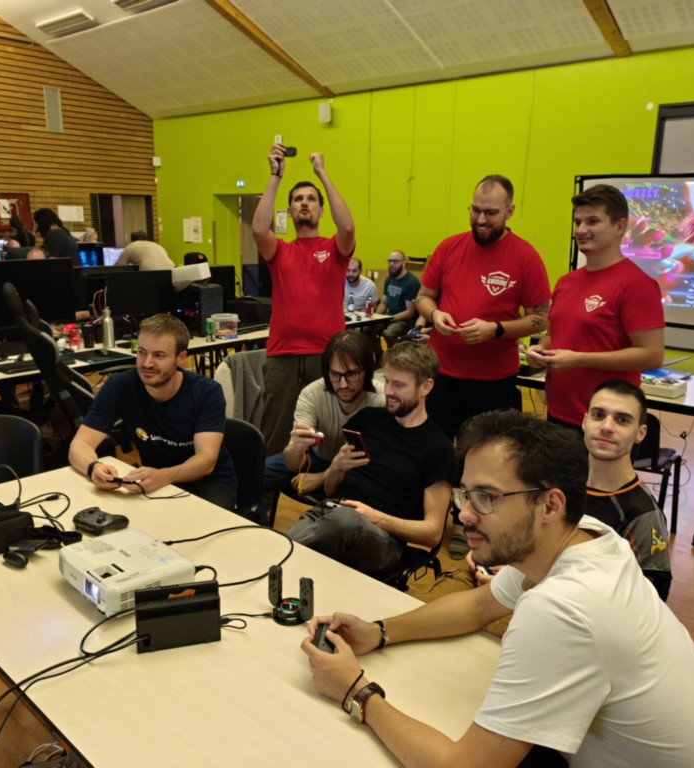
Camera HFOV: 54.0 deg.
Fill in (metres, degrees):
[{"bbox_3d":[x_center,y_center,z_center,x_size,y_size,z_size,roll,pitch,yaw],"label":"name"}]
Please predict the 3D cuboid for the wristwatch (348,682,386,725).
[{"bbox_3d":[0.036,0.583,1.243,0.041,0.063,0.056,13,33,40],"label":"wristwatch"}]

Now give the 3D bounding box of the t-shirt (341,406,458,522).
[{"bbox_3d":[0.178,0.287,2.400,0.420,0.480,0.270,14,5,42],"label":"t-shirt"}]

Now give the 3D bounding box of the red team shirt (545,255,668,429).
[{"bbox_3d":[1.014,-0.167,2.680,0.270,0.630,0.460,-9,17,-35],"label":"red team shirt"}]

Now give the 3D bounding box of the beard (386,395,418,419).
[{"bbox_3d":[0.197,0.078,2.420,0.080,0.085,0.115,-25,26,-35],"label":"beard"}]

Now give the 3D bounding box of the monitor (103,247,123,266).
[{"bbox_3d":[-2.749,-1.444,8.417,0.190,0.490,0.540,13,18,39],"label":"monitor"}]

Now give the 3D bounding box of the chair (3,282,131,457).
[{"bbox_3d":[-1.500,0.034,4.016,0.780,1.270,0.660,-6,16,-26],"label":"chair"}]

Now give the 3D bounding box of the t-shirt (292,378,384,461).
[{"bbox_3d":[-0.022,0.161,2.700,0.440,0.460,0.340,2,14,2],"label":"t-shirt"}]

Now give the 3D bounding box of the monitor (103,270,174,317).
[{"bbox_3d":[-1.544,-0.664,5.050,0.080,0.340,0.550,14,19,41],"label":"monitor"}]

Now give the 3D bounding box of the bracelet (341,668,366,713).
[{"bbox_3d":[0.014,0.590,1.305,0.020,0.083,0.066,23,-22,11],"label":"bracelet"}]

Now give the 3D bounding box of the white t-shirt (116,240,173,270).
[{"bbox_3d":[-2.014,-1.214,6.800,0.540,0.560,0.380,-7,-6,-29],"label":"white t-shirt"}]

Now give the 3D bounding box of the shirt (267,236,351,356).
[{"bbox_3d":[-0.204,-0.470,3.696,0.460,0.660,0.290,0,14,-2],"label":"shirt"}]

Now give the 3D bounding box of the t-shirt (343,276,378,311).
[{"bbox_3d":[0.095,-0.790,6.832,0.460,0.540,0.280,11,17,37],"label":"t-shirt"}]

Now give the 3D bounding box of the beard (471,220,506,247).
[{"bbox_3d":[0.572,-0.608,2.750,0.150,0.115,0.110,11,29,35],"label":"beard"}]

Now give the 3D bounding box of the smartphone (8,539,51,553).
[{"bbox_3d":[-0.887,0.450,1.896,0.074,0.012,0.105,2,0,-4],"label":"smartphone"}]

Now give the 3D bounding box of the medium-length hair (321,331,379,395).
[{"bbox_3d":[0.009,-0.082,2.480,0.190,0.240,0.220,4,26,12],"label":"medium-length hair"}]

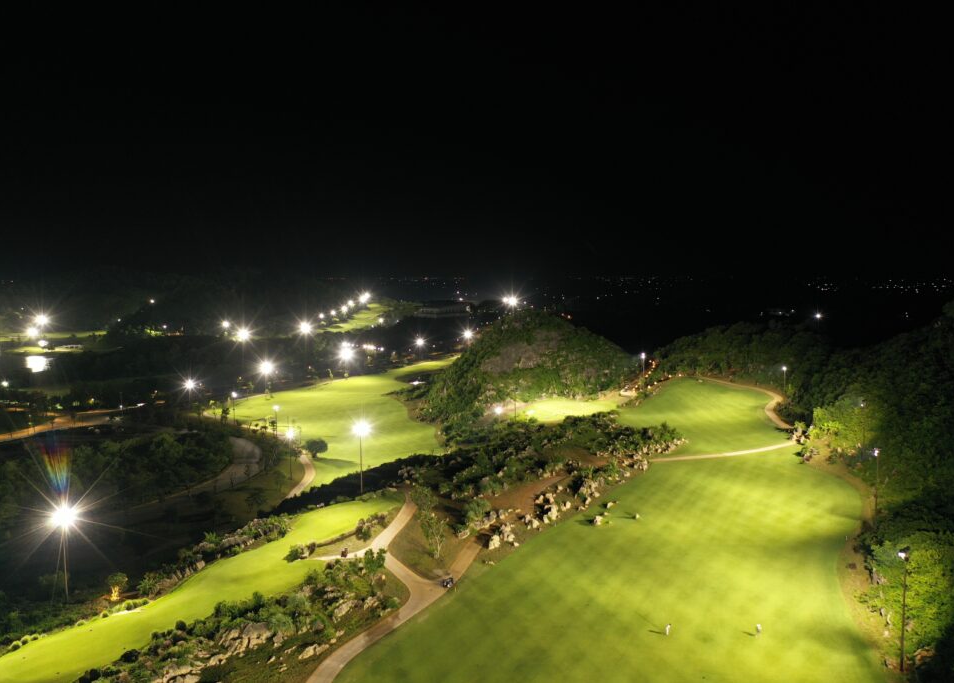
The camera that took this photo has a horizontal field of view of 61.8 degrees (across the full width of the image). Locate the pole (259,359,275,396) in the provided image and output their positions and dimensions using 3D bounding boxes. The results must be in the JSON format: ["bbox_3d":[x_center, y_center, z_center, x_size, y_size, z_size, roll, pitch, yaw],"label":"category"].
[{"bbox_3d":[-106.040,19.780,401.190,2.200,16.000,1.300,-5,7,-40],"label":"pole"}]

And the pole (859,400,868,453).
[{"bbox_3d":[109.320,24.540,224.460,1.300,16.000,2.200,2,6,23],"label":"pole"}]

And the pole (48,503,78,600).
[{"bbox_3d":[-68.850,35.920,133.210,1.300,16.000,2.200,4,7,41],"label":"pole"}]

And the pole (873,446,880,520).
[{"bbox_3d":[83.800,30.040,166.530,1.300,16.000,2.200,2,6,23],"label":"pole"}]

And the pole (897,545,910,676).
[{"bbox_3d":[53.160,33.410,98.940,1.300,16.200,2.200,3,6,32],"label":"pole"}]

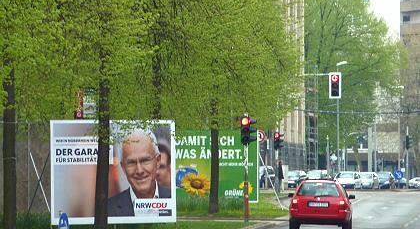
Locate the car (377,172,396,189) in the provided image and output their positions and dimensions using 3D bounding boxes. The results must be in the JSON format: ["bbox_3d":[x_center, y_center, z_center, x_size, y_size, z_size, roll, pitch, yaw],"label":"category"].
[{"bbox_3d":[14.958,5.692,312.000,1.760,1.450,4.250,0,-1,15],"label":"car"}]

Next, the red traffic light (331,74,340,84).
[{"bbox_3d":[6.206,-1.780,180.000,0.450,0.500,0.300,0,-1,2],"label":"red traffic light"}]

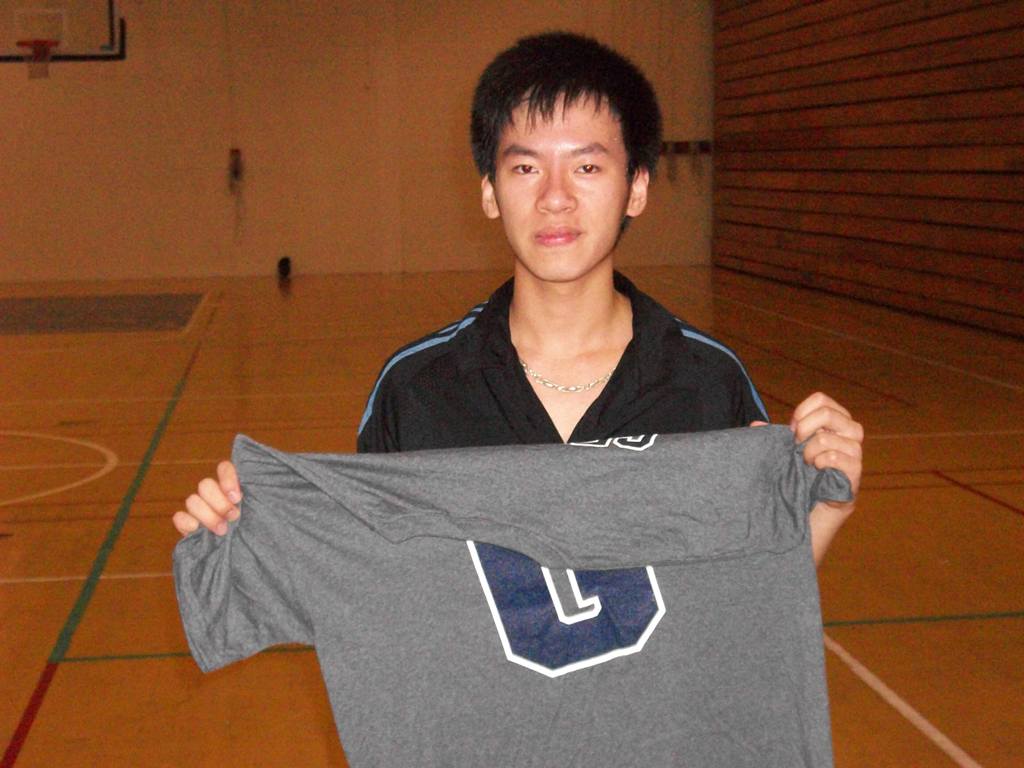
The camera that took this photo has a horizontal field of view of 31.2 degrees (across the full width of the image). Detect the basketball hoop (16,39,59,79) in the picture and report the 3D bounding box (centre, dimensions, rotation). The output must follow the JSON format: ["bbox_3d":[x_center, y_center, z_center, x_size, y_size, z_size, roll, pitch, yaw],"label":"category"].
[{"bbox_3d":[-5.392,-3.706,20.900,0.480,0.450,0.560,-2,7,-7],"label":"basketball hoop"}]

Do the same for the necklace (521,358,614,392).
[{"bbox_3d":[0.061,-0.051,2.013,0.155,0.100,0.130,-1,7,2],"label":"necklace"}]

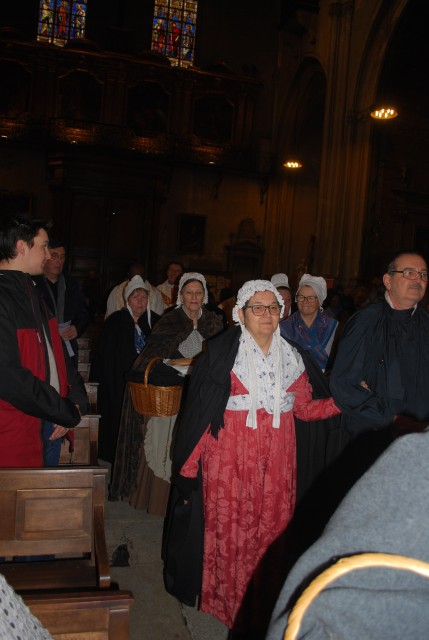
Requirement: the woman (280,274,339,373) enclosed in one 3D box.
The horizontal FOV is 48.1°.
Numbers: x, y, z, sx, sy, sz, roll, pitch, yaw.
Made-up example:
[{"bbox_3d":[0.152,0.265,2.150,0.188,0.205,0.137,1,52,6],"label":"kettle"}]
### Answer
[{"bbox_3d":[0.575,0.531,3.100,0.480,1.640,0.400,3,6,-2],"label":"woman"}]

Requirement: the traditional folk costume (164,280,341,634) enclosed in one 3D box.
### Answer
[{"bbox_3d":[0.155,0.620,2.210,0.750,1.610,0.540,2,6,-9],"label":"traditional folk costume"}]

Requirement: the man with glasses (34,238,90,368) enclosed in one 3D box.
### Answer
[{"bbox_3d":[-1.120,0.347,3.380,0.560,1.770,0.380,1,6,-17],"label":"man with glasses"}]

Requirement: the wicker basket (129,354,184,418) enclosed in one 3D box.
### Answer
[{"bbox_3d":[-0.338,0.387,2.800,0.305,0.320,0.230,4,6,11],"label":"wicker basket"}]

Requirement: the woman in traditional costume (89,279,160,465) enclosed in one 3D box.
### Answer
[{"bbox_3d":[-0.640,0.441,3.680,0.560,1.570,0.420,2,6,-12],"label":"woman in traditional costume"}]

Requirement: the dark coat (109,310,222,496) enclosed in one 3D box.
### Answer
[{"bbox_3d":[-0.310,0.569,3.120,0.730,1.380,0.520,2,6,-9],"label":"dark coat"}]

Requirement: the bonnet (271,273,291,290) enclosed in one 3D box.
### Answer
[{"bbox_3d":[0.494,-0.284,3.600,0.170,0.150,0.200,3,6,-3],"label":"bonnet"}]

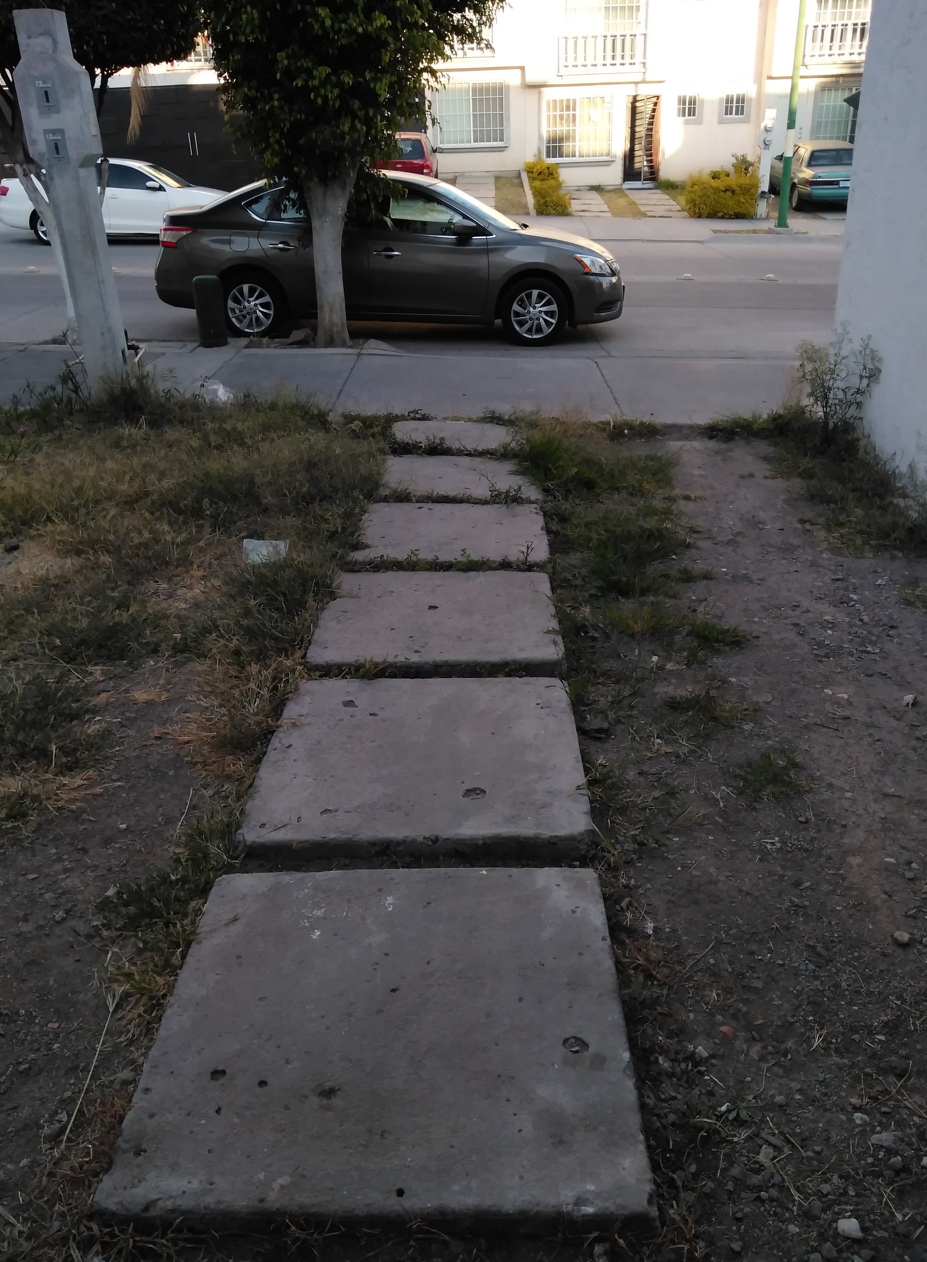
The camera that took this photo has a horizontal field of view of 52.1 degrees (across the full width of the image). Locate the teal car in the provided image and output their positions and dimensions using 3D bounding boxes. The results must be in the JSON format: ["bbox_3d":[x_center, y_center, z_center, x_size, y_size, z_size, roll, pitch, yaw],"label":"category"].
[{"bbox_3d":[8.791,-11.245,23.213,1.740,1.360,4.500,0,32,2],"label":"teal car"}]

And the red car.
[{"bbox_3d":[-1.549,-11.891,24.168,1.620,1.420,3.750,-2,31,0],"label":"red car"}]

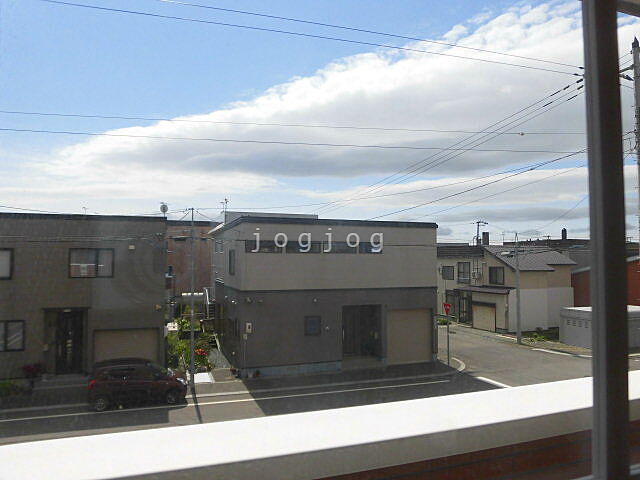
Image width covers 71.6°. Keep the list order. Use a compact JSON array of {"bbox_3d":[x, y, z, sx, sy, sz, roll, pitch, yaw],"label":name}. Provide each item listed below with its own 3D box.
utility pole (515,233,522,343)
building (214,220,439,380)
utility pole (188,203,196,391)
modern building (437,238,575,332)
[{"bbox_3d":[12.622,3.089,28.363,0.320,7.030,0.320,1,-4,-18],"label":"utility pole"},{"bbox_3d":[-0.527,2.888,26.753,10.250,7.100,10.800,1,-3,-20],"label":"building"},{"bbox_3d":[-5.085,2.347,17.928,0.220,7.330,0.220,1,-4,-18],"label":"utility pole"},{"bbox_3d":[15.127,3.856,37.479,6.600,6.600,9.600,1,-4,-18],"label":"modern building"}]

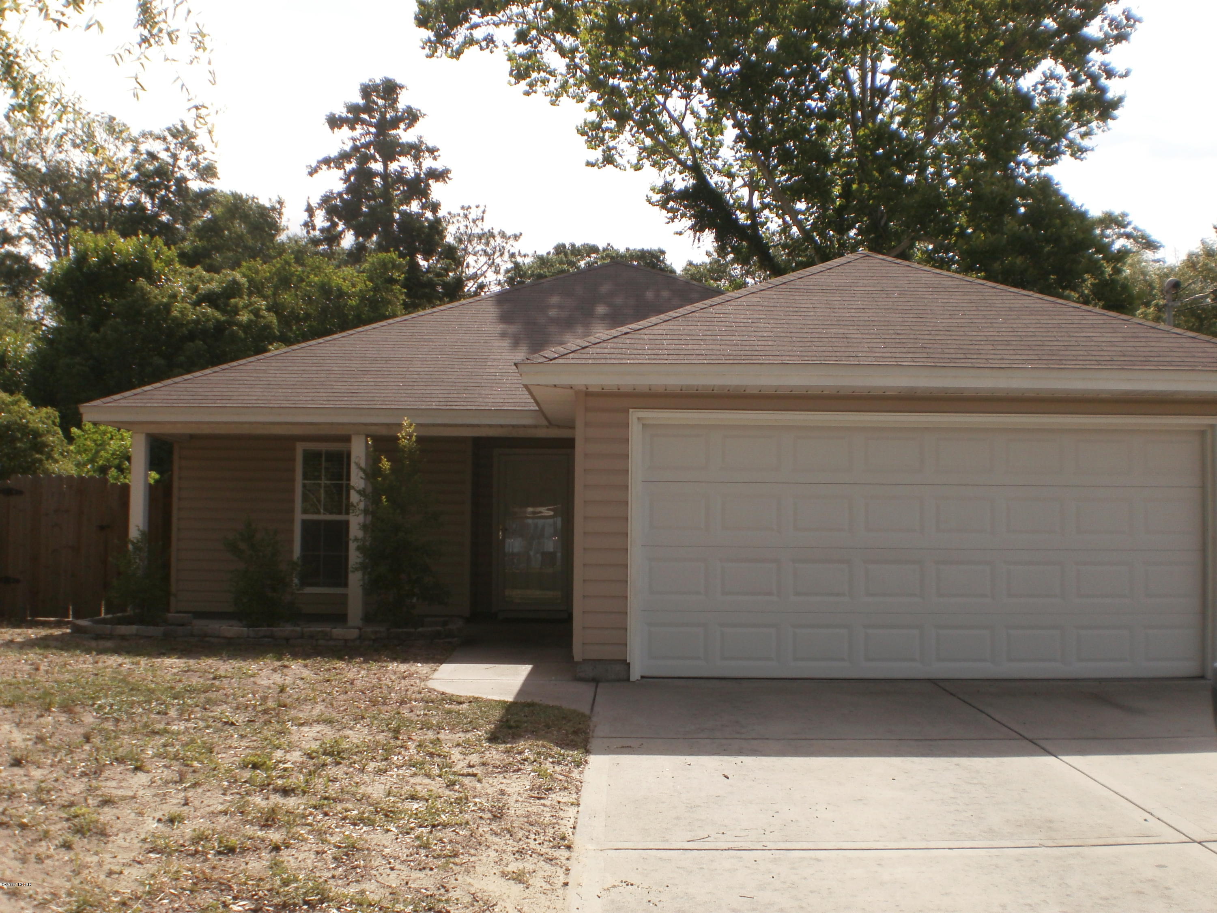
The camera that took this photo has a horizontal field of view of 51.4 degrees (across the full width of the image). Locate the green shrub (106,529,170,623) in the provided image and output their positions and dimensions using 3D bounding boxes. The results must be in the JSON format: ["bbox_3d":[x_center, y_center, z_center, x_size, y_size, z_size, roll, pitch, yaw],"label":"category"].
[{"bbox_3d":[-5.310,1.360,14.250,0.730,1.100,0.730,1,-3,1],"label":"green shrub"}]

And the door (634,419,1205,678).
[{"bbox_3d":[2.580,0.770,10.470,4.790,2.130,0.100,1,-3,1],"label":"door"}]

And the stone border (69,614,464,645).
[{"bbox_3d":[-3.760,1.960,14.350,4.350,0.210,1.300,1,-3,1],"label":"stone border"}]

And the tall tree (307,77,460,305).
[{"bbox_3d":[-6.200,-3.600,35.000,4.800,13.700,4.800,1,-3,1],"label":"tall tree"}]

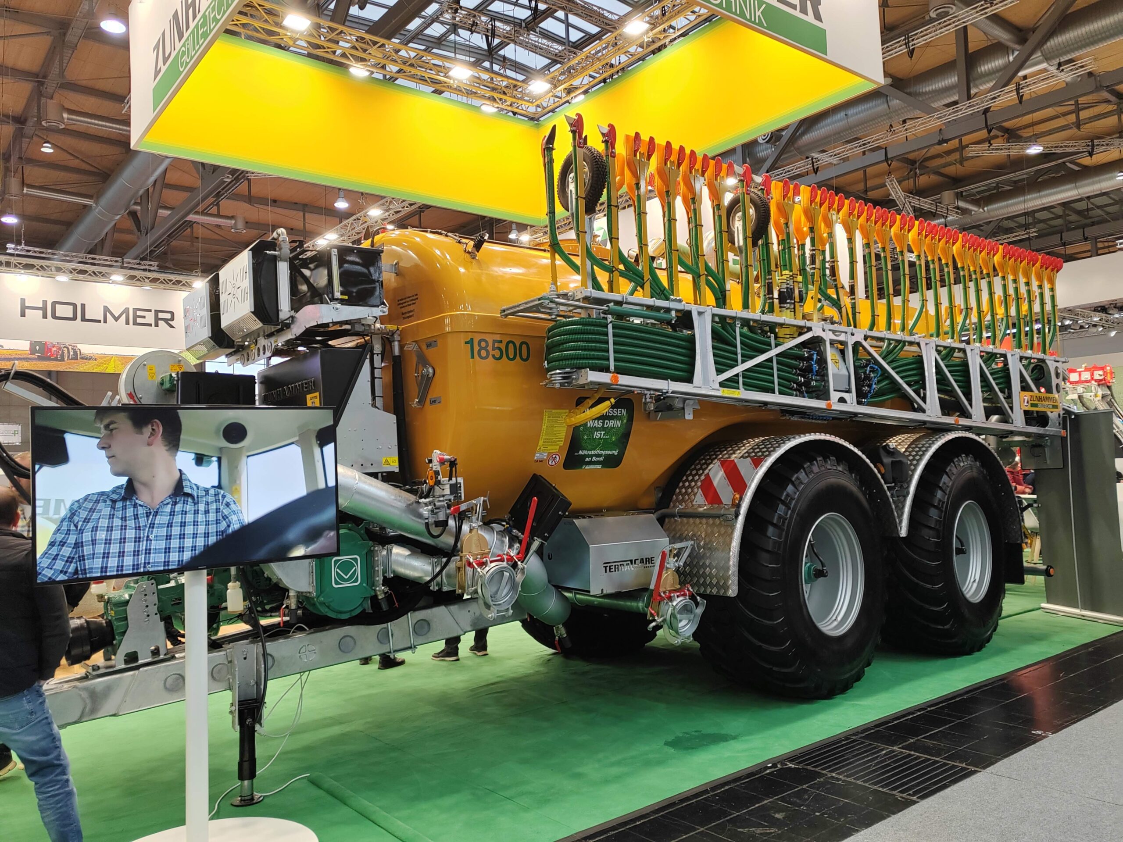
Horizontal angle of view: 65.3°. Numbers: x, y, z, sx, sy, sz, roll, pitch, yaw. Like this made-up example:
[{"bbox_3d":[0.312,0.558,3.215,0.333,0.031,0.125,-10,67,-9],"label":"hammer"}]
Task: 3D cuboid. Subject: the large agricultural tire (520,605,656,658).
[{"bbox_3d":[0.326,1.224,8.100,1.790,1.760,0.770,1,-4,-39],"label":"large agricultural tire"}]

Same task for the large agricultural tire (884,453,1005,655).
[{"bbox_3d":[3.277,1.124,7.761,1.790,1.760,0.770,1,-5,-42],"label":"large agricultural tire"}]

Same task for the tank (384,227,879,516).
[{"bbox_3d":[1.122,-0.232,7.485,6.300,1.950,2.300,1,-4,-39],"label":"tank"}]

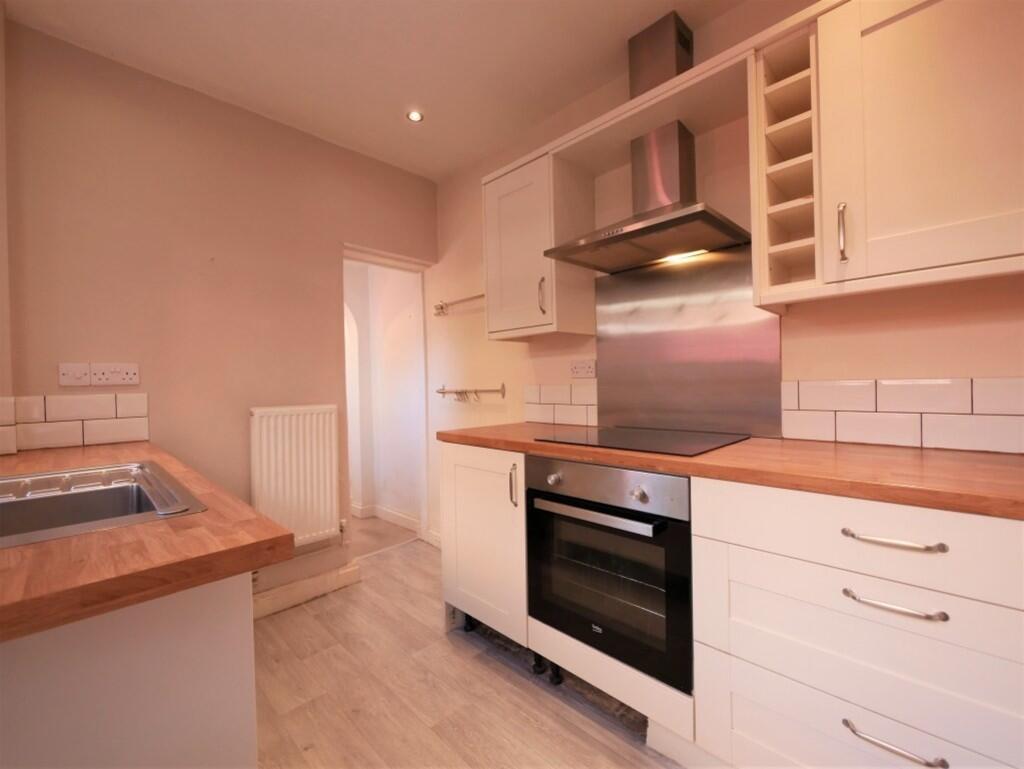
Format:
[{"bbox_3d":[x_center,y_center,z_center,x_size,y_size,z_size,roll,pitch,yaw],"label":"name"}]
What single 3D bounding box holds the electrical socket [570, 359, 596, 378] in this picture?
[{"bbox_3d":[0.358,-0.074,2.048,0.145,0.087,0.011,-1,0,44],"label":"electrical socket"}]

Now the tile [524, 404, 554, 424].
[{"bbox_3d":[0.154,0.157,2.255,0.204,0.100,0.009,-1,0,44],"label":"tile"}]

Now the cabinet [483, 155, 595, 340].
[{"bbox_3d":[0.137,-0.609,2.012,0.418,0.770,0.353,-1,0,44],"label":"cabinet"}]

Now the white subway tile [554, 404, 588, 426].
[{"bbox_3d":[0.301,0.154,2.112,0.201,0.100,0.009,-1,0,44],"label":"white subway tile"}]

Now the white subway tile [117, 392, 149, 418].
[{"bbox_3d":[-1.634,0.092,1.785,0.095,0.100,0.010,-1,0,-43],"label":"white subway tile"}]

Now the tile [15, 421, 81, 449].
[{"bbox_3d":[-1.803,0.199,1.623,0.173,0.100,0.010,-1,0,-43],"label":"tile"}]

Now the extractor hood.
[{"bbox_3d":[0.495,-0.953,1.560,0.596,0.898,0.485,-1,0,44],"label":"extractor hood"}]

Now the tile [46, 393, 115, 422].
[{"bbox_3d":[-1.770,0.095,1.708,0.009,0.102,0.200,-1,0,44],"label":"tile"}]

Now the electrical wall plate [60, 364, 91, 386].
[{"bbox_3d":[-1.756,-0.039,1.666,0.085,0.088,0.014,-1,0,-43],"label":"electrical wall plate"}]

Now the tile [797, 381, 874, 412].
[{"bbox_3d":[1.067,0.037,1.365,0.199,0.101,0.009,-1,0,44],"label":"tile"}]

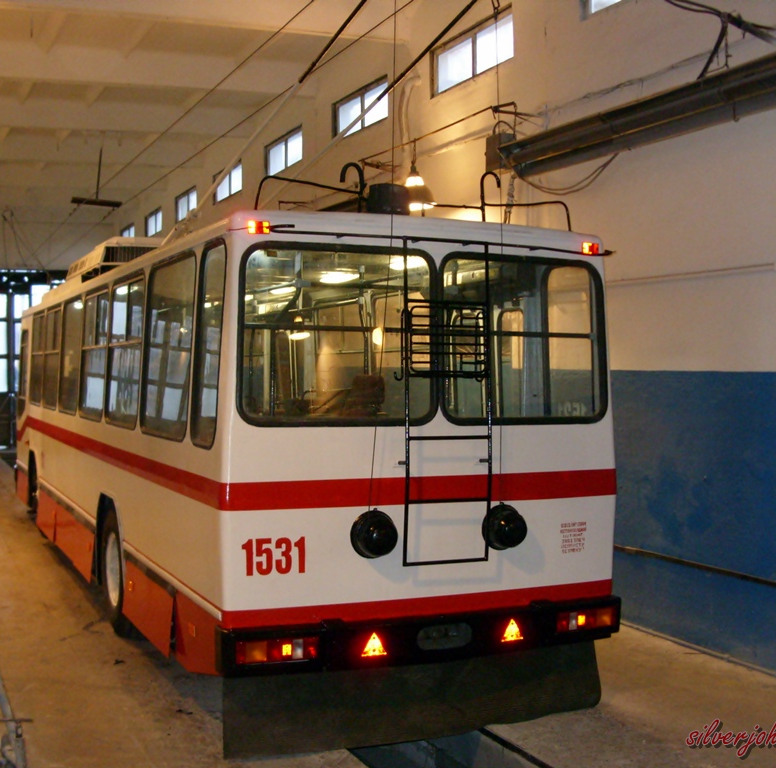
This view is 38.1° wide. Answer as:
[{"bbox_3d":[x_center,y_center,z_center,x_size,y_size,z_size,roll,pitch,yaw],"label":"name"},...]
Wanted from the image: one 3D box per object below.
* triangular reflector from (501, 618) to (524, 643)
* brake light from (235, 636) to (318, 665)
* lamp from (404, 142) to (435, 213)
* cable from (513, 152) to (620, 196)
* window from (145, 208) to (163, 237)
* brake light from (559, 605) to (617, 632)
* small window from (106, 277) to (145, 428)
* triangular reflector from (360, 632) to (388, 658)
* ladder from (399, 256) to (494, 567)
[{"bbox_3d":[0.727,1.437,6.552,0.154,0.140,0.030,0,1,-24],"label":"triangular reflector"},{"bbox_3d":[-0.591,1.427,6.015,0.450,0.140,0.070,0,1,-16],"label":"brake light"},{"bbox_3d":[0.278,-2.137,11.577,0.440,0.720,0.440,0,1,0],"label":"lamp"},{"bbox_3d":[1.522,-1.790,9.696,0.120,0.300,1.550,0,1,-24],"label":"cable"},{"bbox_3d":[-5.357,-3.690,25.682,0.120,0.550,1.720,0,1,-24],"label":"window"},{"bbox_3d":[1.189,1.424,6.800,0.440,0.135,0.070,0,1,-32],"label":"brake light"},{"bbox_3d":[-2.102,-0.246,8.932,0.050,1.180,1.370,3,0,-24],"label":"small window"},{"bbox_3d":[-0.072,1.438,6.200,0.156,0.140,0.030,0,1,-24],"label":"triangular reflector"},{"bbox_3d":[0.322,0.120,6.421,0.571,1.809,0.170,0,1,-24],"label":"ladder"}]

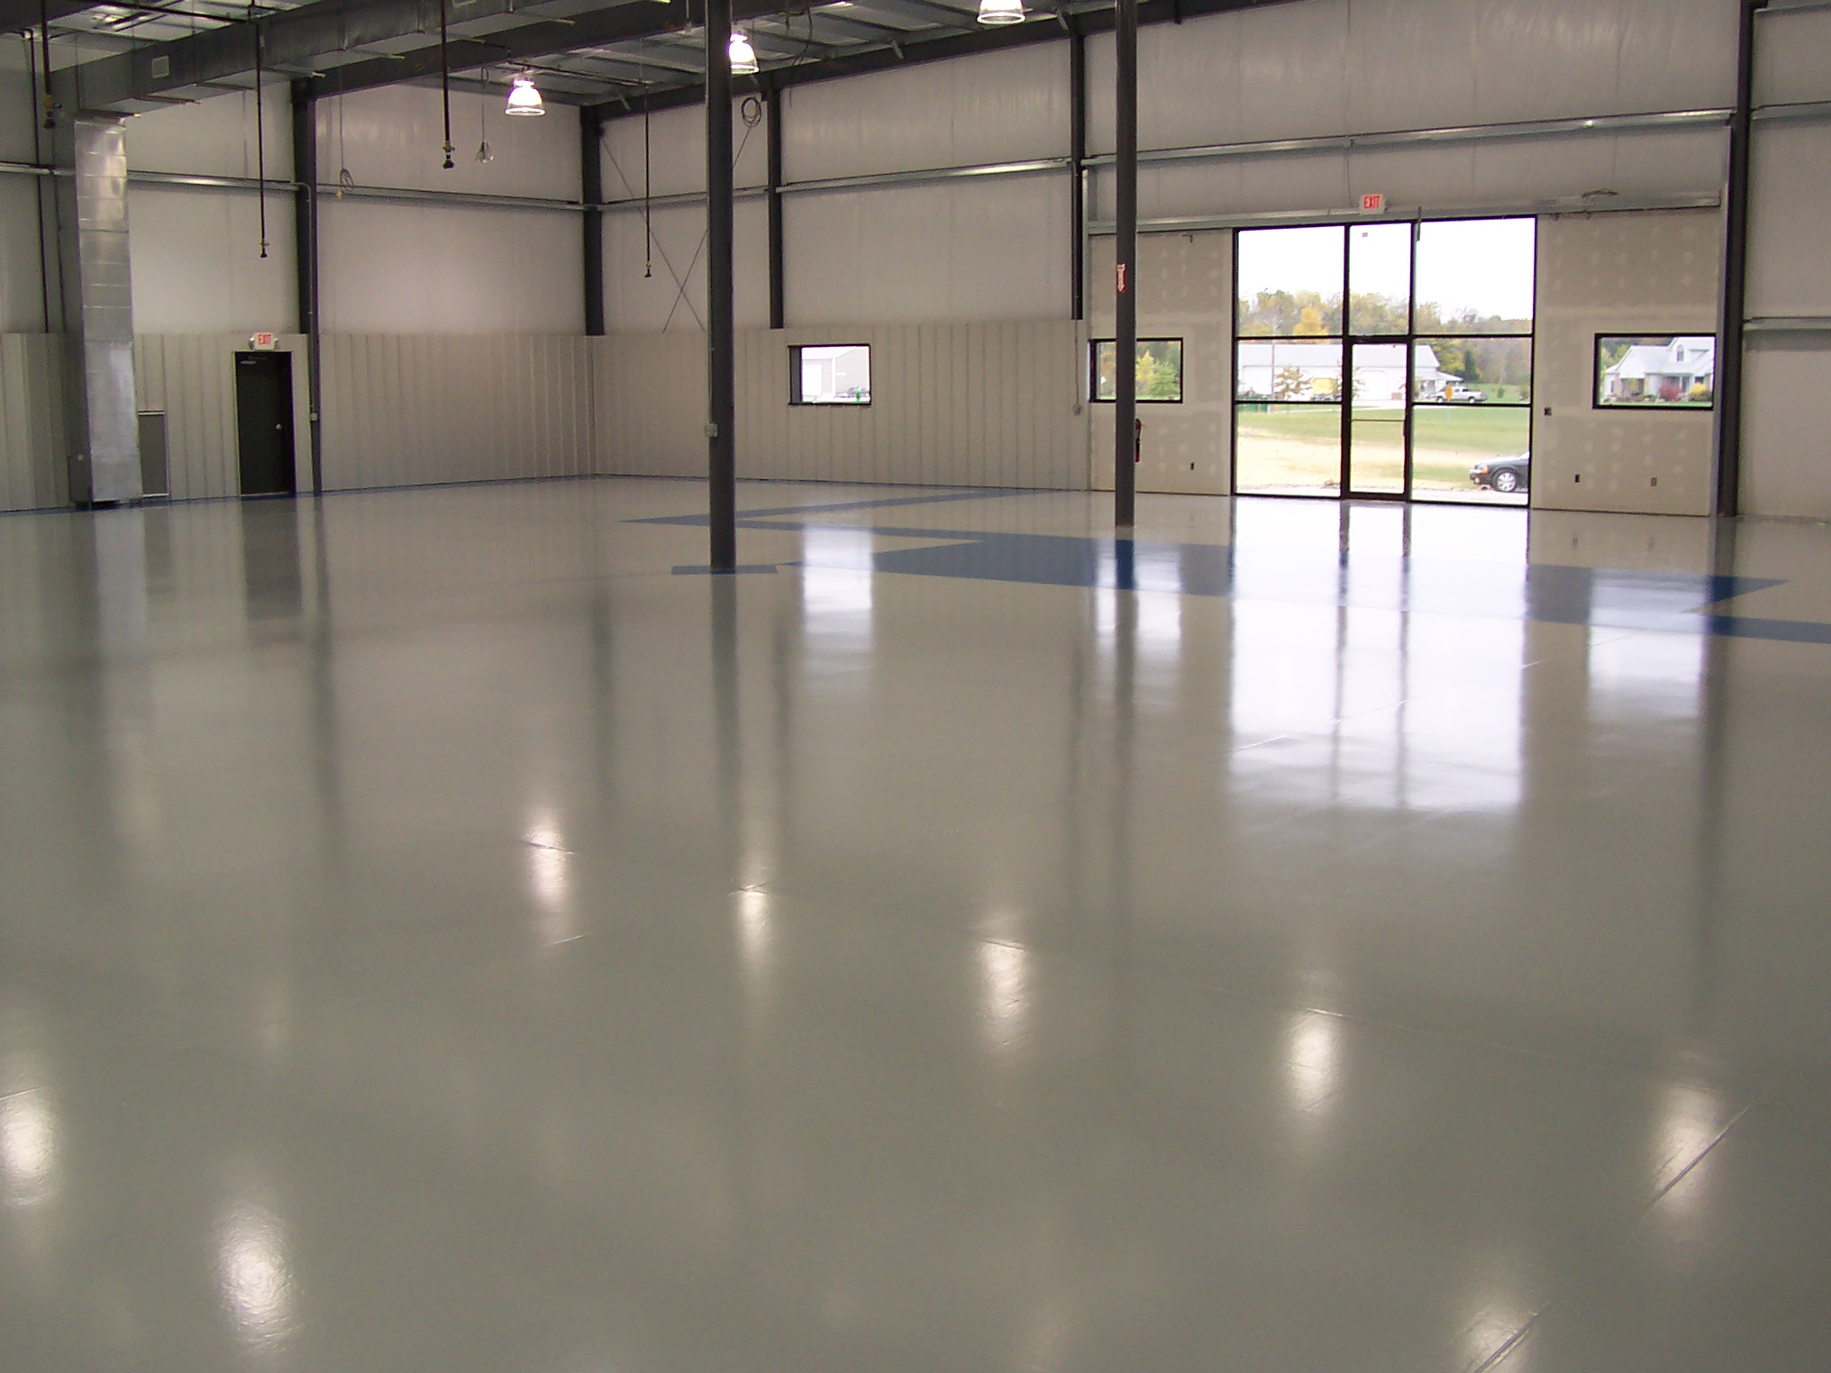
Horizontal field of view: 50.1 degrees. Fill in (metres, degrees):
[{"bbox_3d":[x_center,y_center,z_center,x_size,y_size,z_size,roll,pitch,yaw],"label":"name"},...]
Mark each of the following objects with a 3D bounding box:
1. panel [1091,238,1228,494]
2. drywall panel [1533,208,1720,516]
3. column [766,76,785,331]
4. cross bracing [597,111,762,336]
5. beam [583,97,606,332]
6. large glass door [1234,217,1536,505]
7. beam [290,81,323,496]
[{"bbox_3d":[3.482,-4.624,28.248,2.430,3.690,0.130,7,11,39],"label":"panel"},{"bbox_3d":[8.669,-3.947,24.004,2.300,3.690,0.130,7,11,39],"label":"drywall panel"},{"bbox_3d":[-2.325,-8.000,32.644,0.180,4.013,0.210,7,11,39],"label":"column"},{"bbox_3d":[-4.104,-7.987,33.945,3.780,3.680,0.120,7,11,39],"label":"cross bracing"},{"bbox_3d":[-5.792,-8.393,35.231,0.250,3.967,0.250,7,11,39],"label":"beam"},{"bbox_3d":[6.137,-4.301,26.089,4.330,3.680,0.130,7,11,39],"label":"large glass door"},{"bbox_3d":[-9.371,-6.066,30.150,0.360,6.250,0.200,7,11,39],"label":"beam"}]

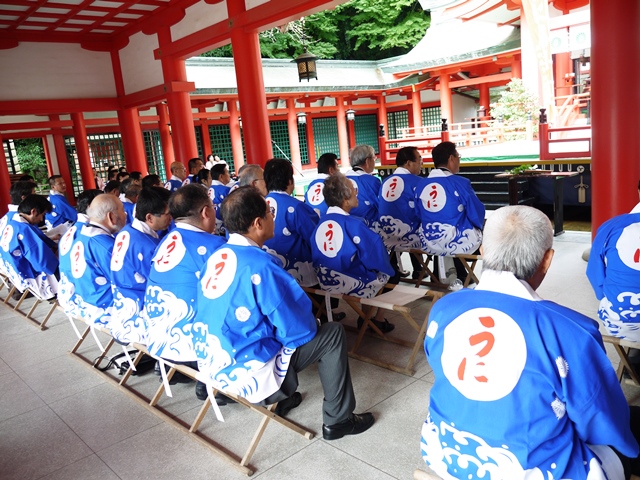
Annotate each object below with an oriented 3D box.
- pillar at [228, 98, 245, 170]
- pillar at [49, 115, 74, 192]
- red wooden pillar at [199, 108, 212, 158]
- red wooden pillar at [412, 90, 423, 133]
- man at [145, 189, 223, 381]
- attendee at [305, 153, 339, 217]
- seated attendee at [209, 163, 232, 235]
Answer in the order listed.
[{"bbox_3d":[-2.571,-3.066,16.082,0.310,2.620,0.310,-14,14,-41],"label":"pillar"},{"bbox_3d":[-8.501,-2.633,17.100,0.330,2.958,0.320,-15,14,-41],"label":"pillar"},{"bbox_3d":[-3.702,-3.120,17.174,0.220,2.550,0.220,-14,14,-41],"label":"red wooden pillar"},{"bbox_3d":[4.219,-5.018,22.221,0.310,2.670,0.310,-14,14,-41],"label":"red wooden pillar"},{"bbox_3d":[-0.515,0.310,2.783,0.686,1.249,0.530,-15,14,-41],"label":"man"},{"bbox_3d":[0.196,-0.286,5.605,0.690,1.310,0.580,-14,14,-41],"label":"attendee"},{"bbox_3d":[-1.183,-0.412,7.090,0.690,1.290,0.580,-14,14,-41],"label":"seated attendee"}]

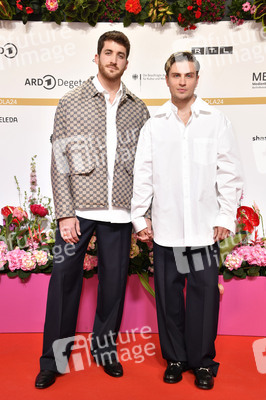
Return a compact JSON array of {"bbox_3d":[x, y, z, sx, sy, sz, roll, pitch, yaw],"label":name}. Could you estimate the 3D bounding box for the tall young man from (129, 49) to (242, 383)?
[{"bbox_3d":[0.289,0.088,3.480,0.600,1.770,0.370,0,1,5],"label":"tall young man"}]

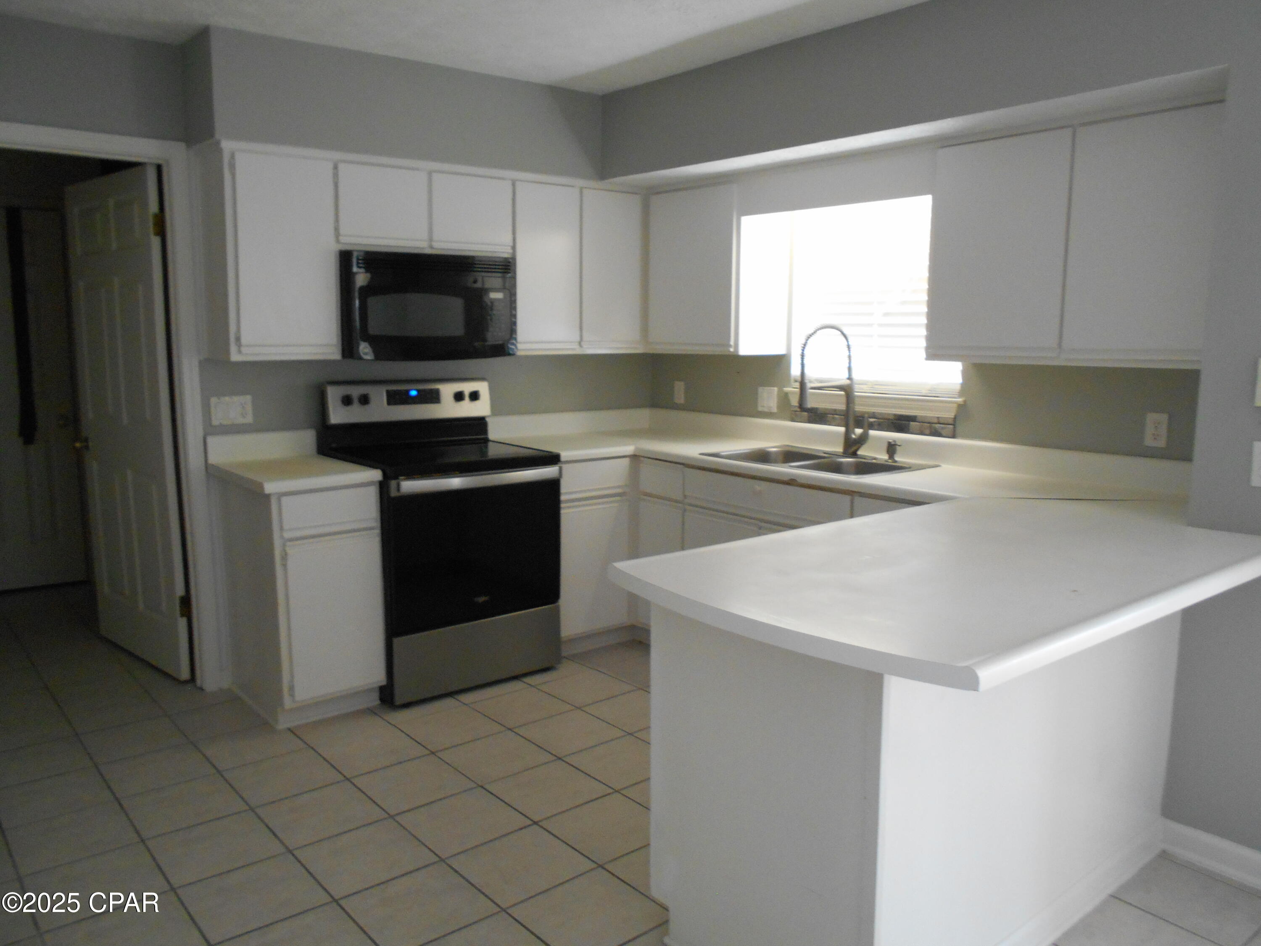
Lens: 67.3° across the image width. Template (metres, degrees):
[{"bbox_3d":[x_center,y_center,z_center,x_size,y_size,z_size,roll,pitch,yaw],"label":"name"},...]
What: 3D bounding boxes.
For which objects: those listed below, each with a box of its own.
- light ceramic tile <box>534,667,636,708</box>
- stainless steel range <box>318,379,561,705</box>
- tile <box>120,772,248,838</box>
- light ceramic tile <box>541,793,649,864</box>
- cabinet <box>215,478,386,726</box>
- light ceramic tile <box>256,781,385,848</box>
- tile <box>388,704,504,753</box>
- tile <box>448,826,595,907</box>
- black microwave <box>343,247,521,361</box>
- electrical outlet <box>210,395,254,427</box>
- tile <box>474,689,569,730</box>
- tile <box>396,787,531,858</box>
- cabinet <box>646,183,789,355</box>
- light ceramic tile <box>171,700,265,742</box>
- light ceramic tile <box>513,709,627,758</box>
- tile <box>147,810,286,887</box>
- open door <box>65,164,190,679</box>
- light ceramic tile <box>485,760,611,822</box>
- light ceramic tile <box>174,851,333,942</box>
[{"bbox_3d":[-0.186,0.887,3.878,0.304,0.010,0.304,-6,11,-40],"label":"light ceramic tile"},{"bbox_3d":[-0.788,0.237,3.900,0.756,1.208,0.699,-6,10,-40],"label":"stainless steel range"},{"bbox_3d":[-1.355,1.011,2.878,0.299,0.010,0.299,-6,11,-40],"label":"tile"},{"bbox_3d":[-0.066,1.039,2.771,0.299,0.010,0.299,-6,11,-40],"label":"light ceramic tile"},{"bbox_3d":[-1.279,0.453,3.670,0.405,0.872,0.600,-6,11,-40],"label":"cabinet"},{"bbox_3d":[-0.930,1.027,2.854,0.304,0.010,0.304,-6,11,-40],"label":"light ceramic tile"},{"bbox_3d":[-0.656,0.934,3.462,0.299,0.010,0.299,-6,11,-40],"label":"tile"},{"bbox_3d":[-0.292,1.055,2.551,0.300,0.010,0.300,-6,10,-40],"label":"tile"},{"bbox_3d":[-0.897,-0.687,3.965,0.757,0.420,0.400,-6,11,-40],"label":"black microwave"},{"bbox_3d":[-1.563,-0.246,3.721,0.162,0.114,0.009,-6,11,-40],"label":"electrical outlet"},{"bbox_3d":[-0.423,0.908,3.657,0.299,0.010,0.299,-6,11,-40],"label":"tile"},{"bbox_3d":[-0.496,1.030,2.807,0.299,0.010,0.299,-6,11,-40],"label":"tile"},{"bbox_3d":[0.399,-0.939,4.461,0.335,0.762,0.641,-6,11,-40],"label":"cabinet"},{"bbox_3d":[-1.519,0.913,3.494,0.300,0.010,0.300,-6,10,-40],"label":"light ceramic tile"},{"bbox_3d":[-0.215,0.938,3.409,0.300,0.010,0.300,-6,10,-40],"label":"light ceramic tile"},{"bbox_3d":[-1.159,1.046,2.647,0.299,0.010,0.299,-6,11,-40],"label":"tile"},{"bbox_3d":[-2.114,-0.205,3.968,0.880,2.030,0.037,7,11,41],"label":"open door"},{"bbox_3d":[-0.254,0.997,2.976,0.300,0.010,0.300,-6,10,-40],"label":"light ceramic tile"},{"bbox_3d":[-0.962,1.081,2.417,0.299,0.010,0.299,-6,11,-40],"label":"light ceramic tile"}]

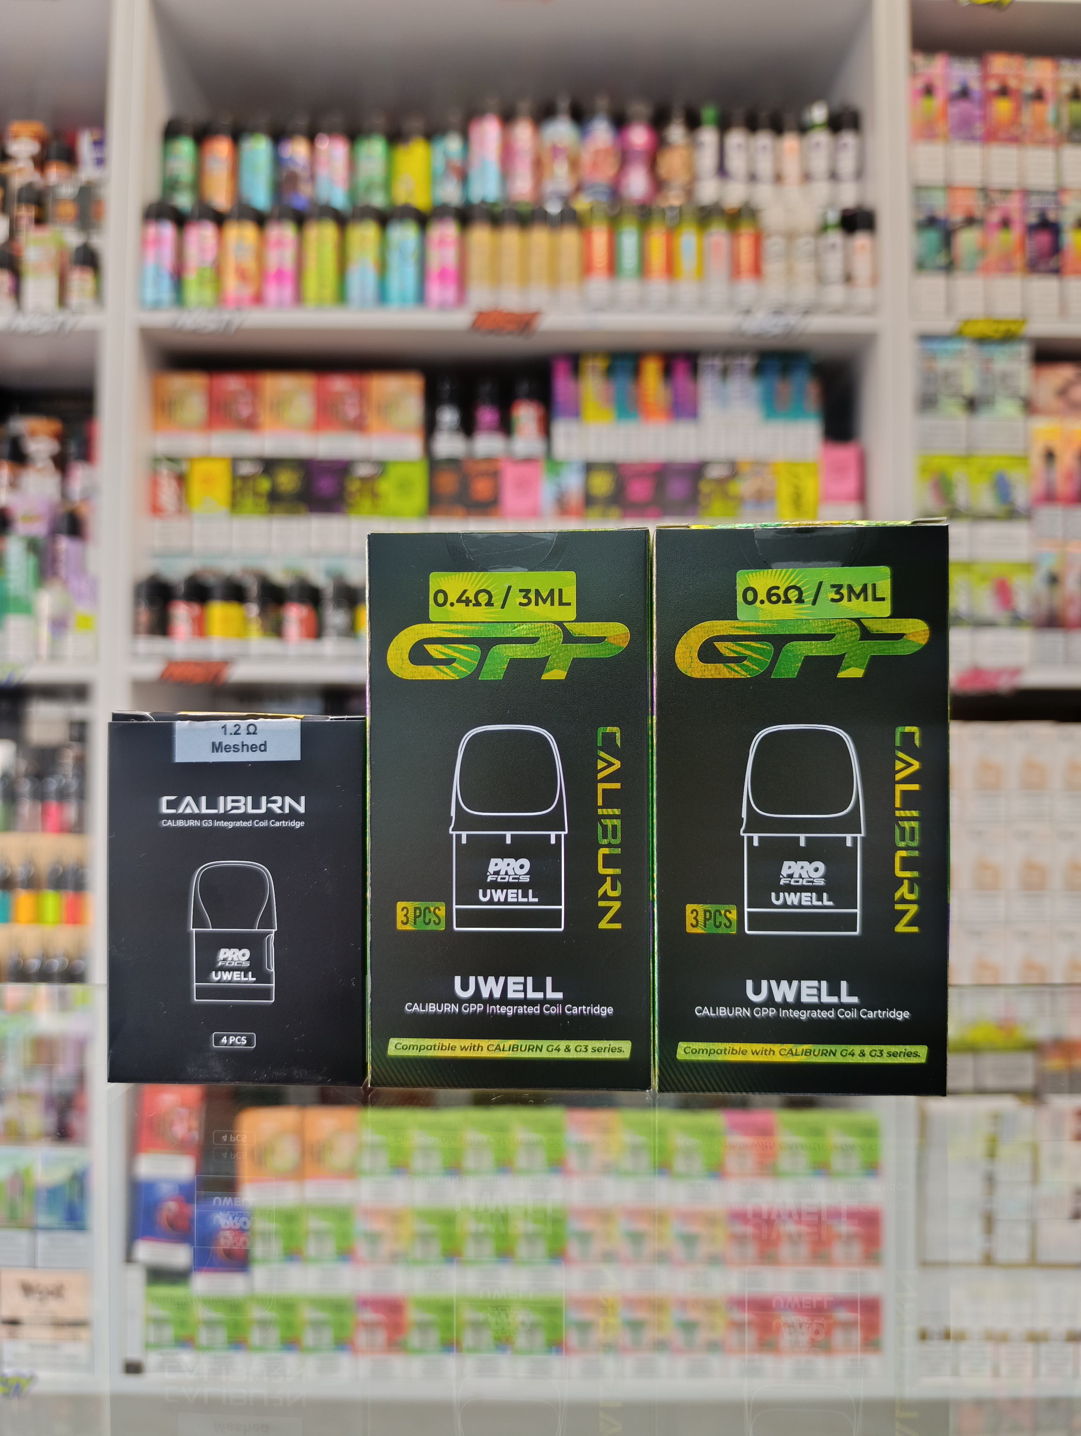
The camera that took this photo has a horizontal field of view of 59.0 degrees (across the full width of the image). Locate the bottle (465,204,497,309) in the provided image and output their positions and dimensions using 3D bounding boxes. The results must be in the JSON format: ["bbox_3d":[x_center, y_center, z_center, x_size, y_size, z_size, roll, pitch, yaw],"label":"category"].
[{"bbox_3d":[-0.057,-0.428,0.900,0.028,0.105,0.028,0,-2,0],"label":"bottle"}]

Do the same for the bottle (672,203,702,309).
[{"bbox_3d":[0.138,-0.428,0.900,0.028,0.105,0.028,0,-2,0],"label":"bottle"}]

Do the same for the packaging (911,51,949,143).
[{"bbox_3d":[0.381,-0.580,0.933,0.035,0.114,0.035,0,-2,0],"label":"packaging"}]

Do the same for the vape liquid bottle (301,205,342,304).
[{"bbox_3d":[-0.211,-0.431,0.917,0.037,0.109,0.037,0,-2,0],"label":"vape liquid bottle"}]

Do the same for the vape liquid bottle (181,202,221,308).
[{"bbox_3d":[-0.358,-0.481,1.008,0.038,0.114,0.038,0,-2,0],"label":"vape liquid bottle"}]

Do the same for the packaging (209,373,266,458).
[{"bbox_3d":[-0.299,-0.292,0.940,0.051,0.083,0.030,0,-2,0],"label":"packaging"}]

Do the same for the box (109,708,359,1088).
[{"bbox_3d":[-0.071,0.044,0.236,0.062,0.086,0.021,0,-1,3],"label":"box"}]

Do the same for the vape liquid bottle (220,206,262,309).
[{"bbox_3d":[-0.282,-0.427,0.900,0.037,0.102,0.037,0,-2,0],"label":"vape liquid bottle"}]

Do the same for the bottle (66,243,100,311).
[{"bbox_3d":[-0.430,-0.410,0.900,0.030,0.069,0.030,0,-2,0],"label":"bottle"}]

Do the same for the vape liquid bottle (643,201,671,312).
[{"bbox_3d":[0.115,-0.454,0.940,0.029,0.104,0.029,0,-1,0],"label":"vape liquid bottle"}]

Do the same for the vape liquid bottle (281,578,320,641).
[{"bbox_3d":[-0.226,-0.102,0.900,0.036,0.062,0.036,0,-2,0],"label":"vape liquid bottle"}]

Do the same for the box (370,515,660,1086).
[{"bbox_3d":[-0.006,0.021,0.233,0.065,0.130,0.021,0,-1,3],"label":"box"}]

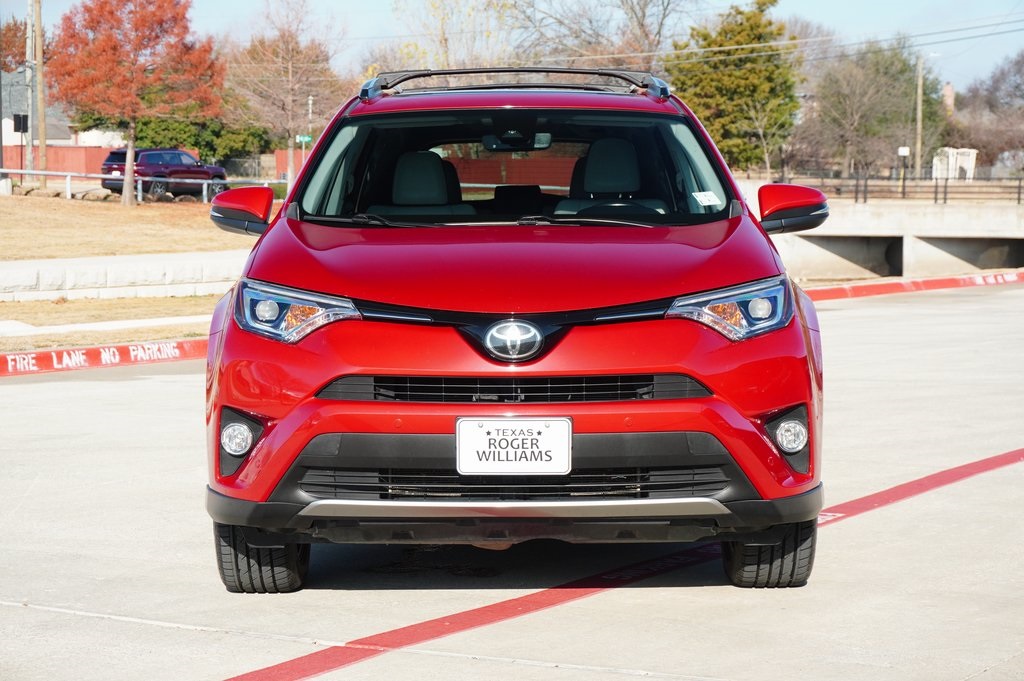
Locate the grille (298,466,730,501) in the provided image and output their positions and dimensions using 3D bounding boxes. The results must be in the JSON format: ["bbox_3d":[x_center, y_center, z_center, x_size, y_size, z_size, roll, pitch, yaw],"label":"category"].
[{"bbox_3d":[0.006,0.380,5.624,1.187,0.090,0.154,0,3,0],"label":"grille"}]

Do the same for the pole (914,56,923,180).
[{"bbox_3d":[24.510,-13.436,125.000,0.300,7.591,0.300,0,3,0],"label":"pole"}]

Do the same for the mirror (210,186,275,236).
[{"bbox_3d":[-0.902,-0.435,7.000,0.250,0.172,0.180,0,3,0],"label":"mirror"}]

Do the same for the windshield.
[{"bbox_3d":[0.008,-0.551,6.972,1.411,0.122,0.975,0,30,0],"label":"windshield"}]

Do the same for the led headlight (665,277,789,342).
[{"bbox_3d":[0.608,-0.092,5.792,0.385,0.168,0.387,0,3,0],"label":"led headlight"}]

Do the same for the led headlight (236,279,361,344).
[{"bbox_3d":[-0.598,-0.086,5.792,0.389,0.167,0.384,0,3,0],"label":"led headlight"}]

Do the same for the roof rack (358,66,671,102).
[{"bbox_3d":[0.015,-0.951,8.025,1.095,0.141,1.504,0,3,0],"label":"roof rack"}]

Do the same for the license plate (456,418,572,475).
[{"bbox_3d":[0.007,0.281,5.490,0.305,0.154,0.012,0,3,0],"label":"license plate"}]

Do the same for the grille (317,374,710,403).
[{"bbox_3d":[0.004,0.125,5.624,1.082,0.073,0.153,0,3,0],"label":"grille"}]

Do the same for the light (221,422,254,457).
[{"bbox_3d":[-0.763,0.275,5.770,0.095,0.095,0.070,0,3,0],"label":"light"}]

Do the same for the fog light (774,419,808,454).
[{"bbox_3d":[0.777,0.266,5.770,0.095,0.095,0.070,0,3,0],"label":"fog light"}]

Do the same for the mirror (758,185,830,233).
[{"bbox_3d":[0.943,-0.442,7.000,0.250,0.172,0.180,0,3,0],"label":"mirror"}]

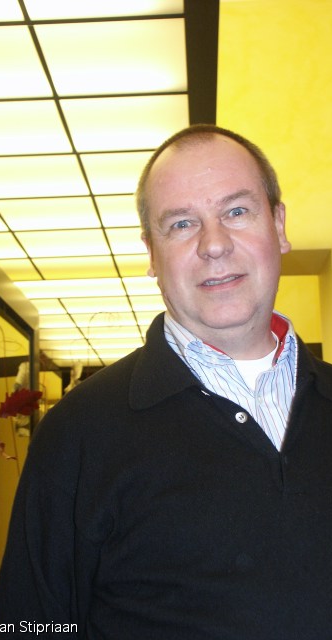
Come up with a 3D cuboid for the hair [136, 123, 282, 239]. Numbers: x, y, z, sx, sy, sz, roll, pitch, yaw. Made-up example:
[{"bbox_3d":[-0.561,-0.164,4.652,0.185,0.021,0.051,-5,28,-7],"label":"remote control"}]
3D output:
[{"bbox_3d":[0.050,-0.151,1.030,0.172,0.165,0.175,-12,2,9],"label":"hair"}]

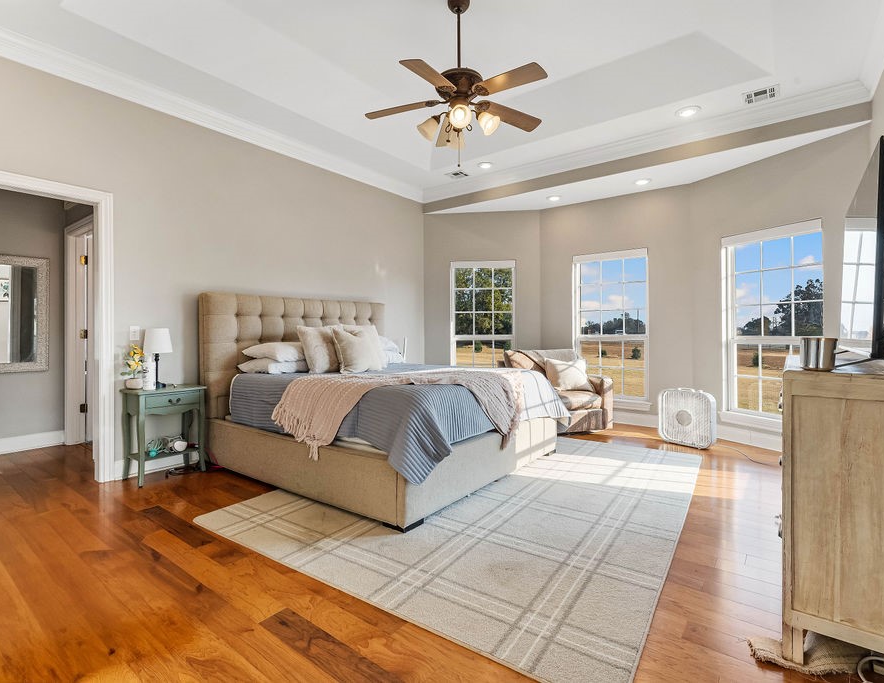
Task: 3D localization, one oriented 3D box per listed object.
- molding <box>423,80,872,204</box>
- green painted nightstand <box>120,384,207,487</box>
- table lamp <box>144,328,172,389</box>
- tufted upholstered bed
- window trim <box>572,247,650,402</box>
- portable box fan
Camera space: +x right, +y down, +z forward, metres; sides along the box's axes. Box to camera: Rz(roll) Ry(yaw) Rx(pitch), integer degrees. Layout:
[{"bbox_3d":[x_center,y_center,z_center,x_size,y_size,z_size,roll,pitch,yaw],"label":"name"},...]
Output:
[{"bbox_3d":[1.523,-1.956,4.557,4.400,0.136,0.110,0,1,36],"label":"molding"},{"bbox_3d":[-2.151,0.711,3.318,0.350,0.660,0.490,1,1,40],"label":"green painted nightstand"},{"bbox_3d":[-2.197,0.139,3.318,0.187,0.483,0.187,1,1,40],"label":"table lamp"},{"bbox_3d":[-0.500,0.301,3.797,2.310,1.455,2.090,1,1,38],"label":"tufted upholstered bed"},{"bbox_3d":[2.046,-0.212,5.223,0.885,1.745,0.120,0,1,34],"label":"window trim"},{"bbox_3d":[2.405,0.744,4.231,0.115,0.535,0.520,-1,1,-31],"label":"portable box fan"}]

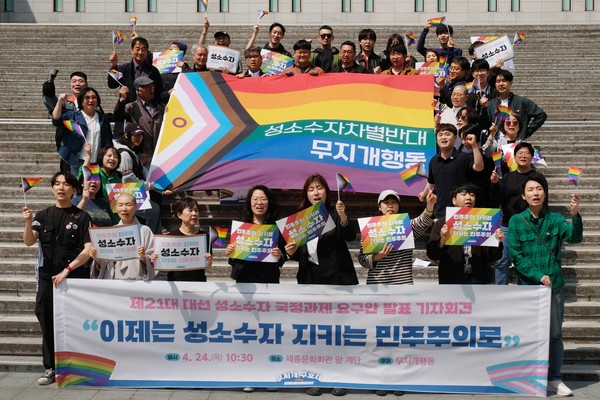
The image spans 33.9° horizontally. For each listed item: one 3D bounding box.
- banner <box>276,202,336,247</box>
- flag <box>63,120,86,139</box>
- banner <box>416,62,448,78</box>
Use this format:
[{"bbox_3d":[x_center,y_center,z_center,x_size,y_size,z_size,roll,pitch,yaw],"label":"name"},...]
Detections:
[{"bbox_3d":[0.052,0.205,8.050,0.420,0.297,0.020,-25,17,2],"label":"banner"},{"bbox_3d":[-2.069,-0.650,9.000,0.200,0.160,0.060,-25,2,0],"label":"flag"},{"bbox_3d":[1.604,-1.519,11.900,0.420,0.290,0.025,1,-3,0],"label":"banner"}]

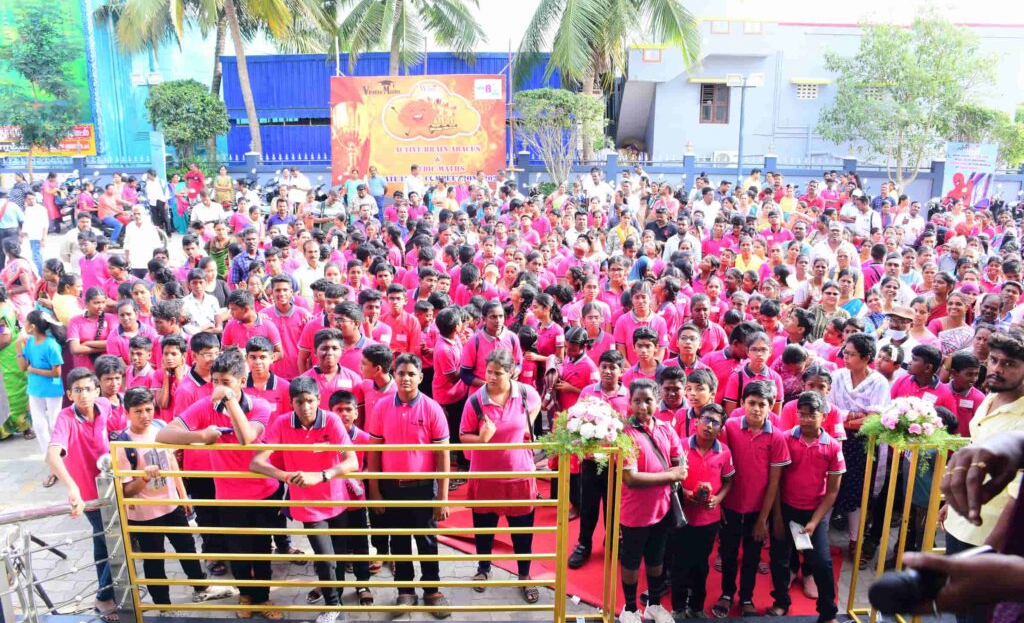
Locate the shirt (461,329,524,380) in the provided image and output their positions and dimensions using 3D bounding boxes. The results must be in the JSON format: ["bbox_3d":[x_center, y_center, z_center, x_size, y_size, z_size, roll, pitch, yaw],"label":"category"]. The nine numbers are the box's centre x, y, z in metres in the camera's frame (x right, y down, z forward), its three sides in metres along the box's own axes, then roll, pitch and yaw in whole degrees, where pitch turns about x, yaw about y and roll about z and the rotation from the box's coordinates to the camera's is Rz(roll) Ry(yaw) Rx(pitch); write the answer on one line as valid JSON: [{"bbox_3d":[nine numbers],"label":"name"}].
[{"bbox_3d":[-0.144,0.459,5.686,0.450,0.620,0.290,-1,14,-6],"label":"shirt"}]

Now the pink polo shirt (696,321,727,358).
[{"bbox_3d":[1.392,0.335,5.700,0.450,0.600,0.260,0,14,0],"label":"pink polo shirt"}]

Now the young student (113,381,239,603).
[{"bbox_3d":[-1.946,1.079,4.481,0.540,1.410,0.400,-4,15,-17],"label":"young student"}]

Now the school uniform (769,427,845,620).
[{"bbox_3d":[1.686,1.189,4.367,0.420,1.170,0.340,5,15,19],"label":"school uniform"}]

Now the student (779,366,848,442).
[{"bbox_3d":[1.790,1.024,4.672,0.420,1.468,0.320,2,14,8],"label":"student"}]

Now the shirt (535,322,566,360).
[{"bbox_3d":[0.301,0.338,6.165,0.380,0.550,0.240,6,15,23],"label":"shirt"}]

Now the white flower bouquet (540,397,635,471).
[{"bbox_3d":[0.378,0.612,3.844,0.460,0.280,0.400,0,13,0],"label":"white flower bouquet"}]

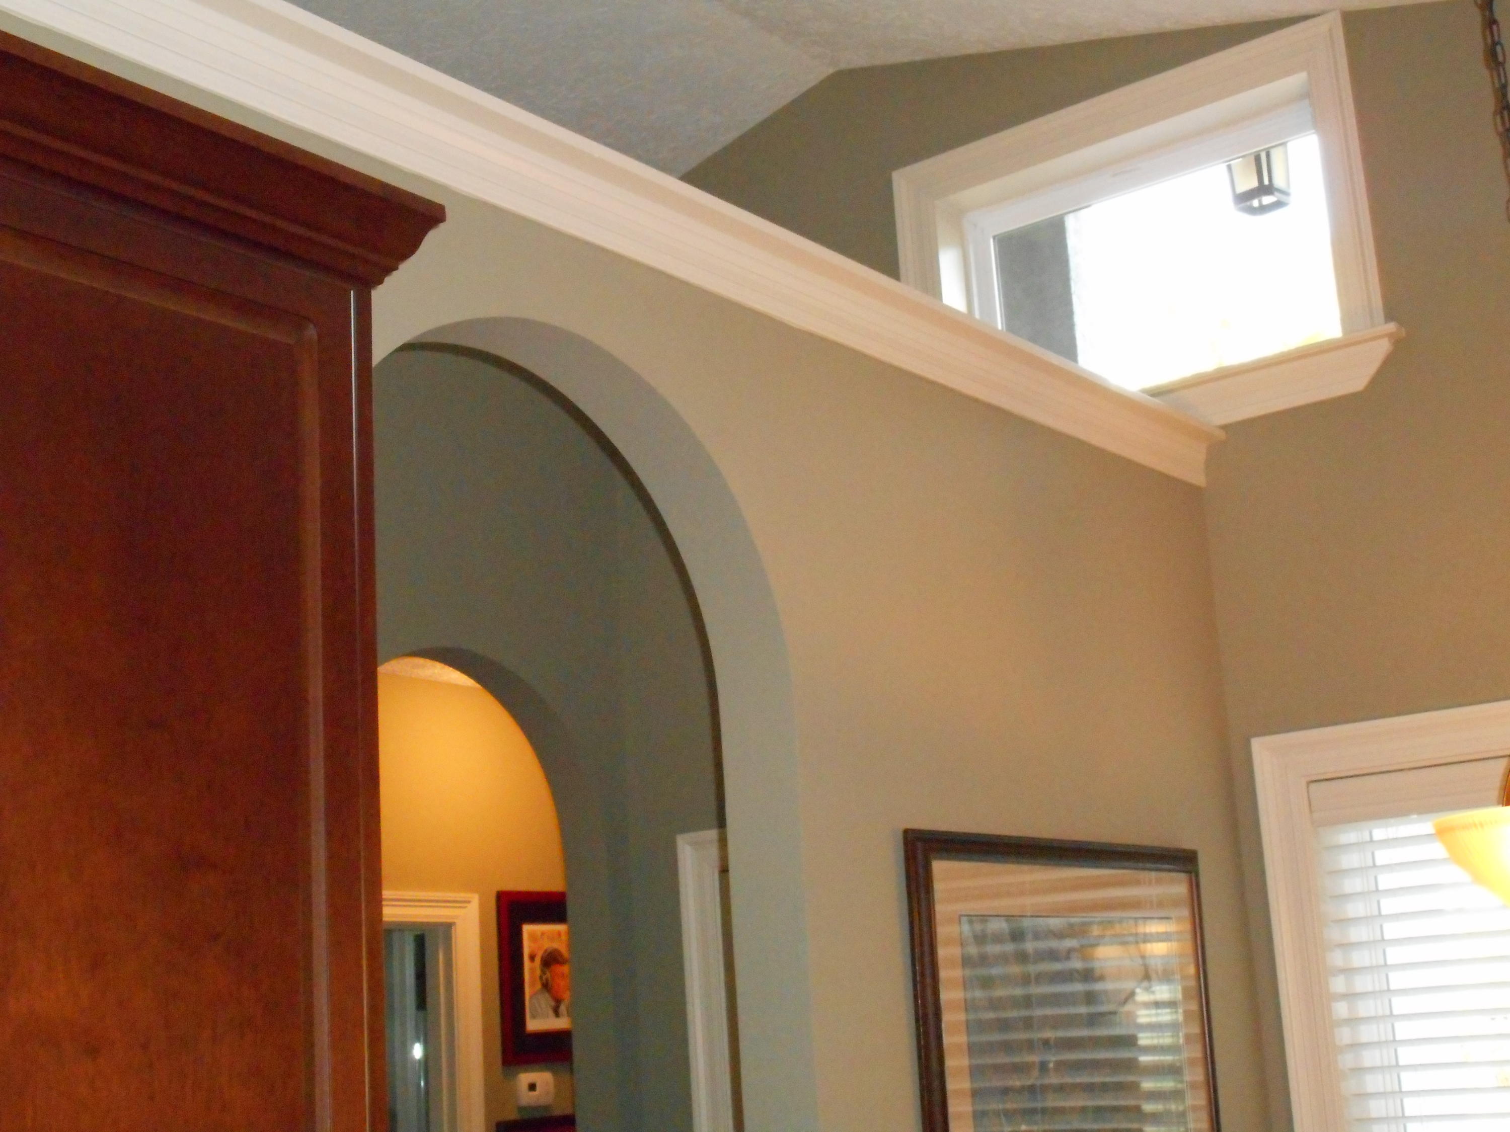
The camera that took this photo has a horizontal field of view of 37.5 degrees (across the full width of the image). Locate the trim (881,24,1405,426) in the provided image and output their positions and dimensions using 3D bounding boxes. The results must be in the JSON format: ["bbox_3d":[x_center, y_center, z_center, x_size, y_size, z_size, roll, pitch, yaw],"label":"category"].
[{"bbox_3d":[0.722,-0.554,4.226,0.974,0.690,0.135,-14,-17,36],"label":"trim"}]

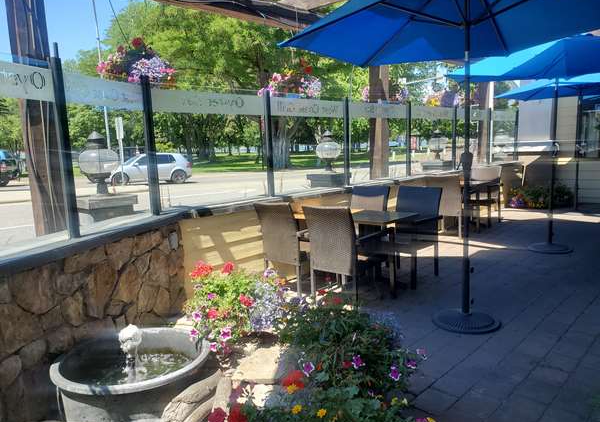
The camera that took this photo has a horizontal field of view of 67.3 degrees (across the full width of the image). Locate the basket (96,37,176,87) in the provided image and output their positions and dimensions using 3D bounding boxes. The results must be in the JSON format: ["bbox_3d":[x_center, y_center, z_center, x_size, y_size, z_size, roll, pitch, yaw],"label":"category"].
[{"bbox_3d":[-1.515,-1.385,4.176,0.660,0.480,0.660,6,12,44],"label":"basket"}]

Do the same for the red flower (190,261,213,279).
[{"bbox_3d":[-0.659,0.386,3.000,0.140,0.115,0.110,-4,9,-13],"label":"red flower"}]

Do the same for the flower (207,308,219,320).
[{"bbox_3d":[-0.547,0.640,2.800,0.075,0.072,0.065,-4,9,-12],"label":"flower"}]

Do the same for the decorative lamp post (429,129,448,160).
[{"bbox_3d":[2.970,-1.425,9.734,0.440,0.690,0.440,6,12,44],"label":"decorative lamp post"}]

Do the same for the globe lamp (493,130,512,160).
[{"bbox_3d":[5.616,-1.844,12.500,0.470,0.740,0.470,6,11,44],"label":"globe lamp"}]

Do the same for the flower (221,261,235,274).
[{"bbox_3d":[-0.483,0.370,2.980,0.088,0.090,0.080,-3,9,-10],"label":"flower"}]

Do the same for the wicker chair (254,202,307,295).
[{"bbox_3d":[-0.048,0.331,4.592,0.560,0.930,0.630,6,12,44],"label":"wicker chair"}]

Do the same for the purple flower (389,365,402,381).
[{"bbox_3d":[0.502,0.850,2.380,0.066,0.075,0.050,0,9,12],"label":"purple flower"}]

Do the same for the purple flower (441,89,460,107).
[{"bbox_3d":[2.851,-2.131,8.537,0.340,0.340,0.360,6,12,44],"label":"purple flower"}]

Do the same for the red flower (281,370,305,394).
[{"bbox_3d":[-0.039,0.835,2.200,0.112,0.105,0.095,-2,8,-2],"label":"red flower"}]

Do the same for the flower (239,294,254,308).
[{"bbox_3d":[-0.342,0.569,2.850,0.100,0.088,0.080,-3,9,-7],"label":"flower"}]

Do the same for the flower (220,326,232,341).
[{"bbox_3d":[-0.388,0.647,2.380,0.063,0.065,0.045,-4,8,-10],"label":"flower"}]

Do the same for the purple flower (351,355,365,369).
[{"bbox_3d":[0.301,0.792,2.380,0.068,0.072,0.050,-1,9,7],"label":"purple flower"}]

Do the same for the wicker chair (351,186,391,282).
[{"bbox_3d":[0.638,0.196,5.320,0.570,0.940,0.640,6,12,45],"label":"wicker chair"}]

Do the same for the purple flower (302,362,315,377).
[{"bbox_3d":[0.041,0.806,2.300,0.060,0.070,0.050,-2,8,0],"label":"purple flower"}]

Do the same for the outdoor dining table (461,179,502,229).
[{"bbox_3d":[2.750,-0.087,7.393,0.660,0.740,0.660,6,12,44],"label":"outdoor dining table"}]

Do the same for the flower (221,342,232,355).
[{"bbox_3d":[-0.388,0.726,2.380,0.060,0.060,0.045,-4,8,-10],"label":"flower"}]

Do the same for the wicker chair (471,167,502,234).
[{"bbox_3d":[3.076,-0.259,7.774,0.560,0.940,0.640,6,12,45],"label":"wicker chair"}]

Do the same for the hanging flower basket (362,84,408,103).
[{"bbox_3d":[1.332,-1.854,7.022,0.660,0.420,0.680,6,12,44],"label":"hanging flower basket"}]

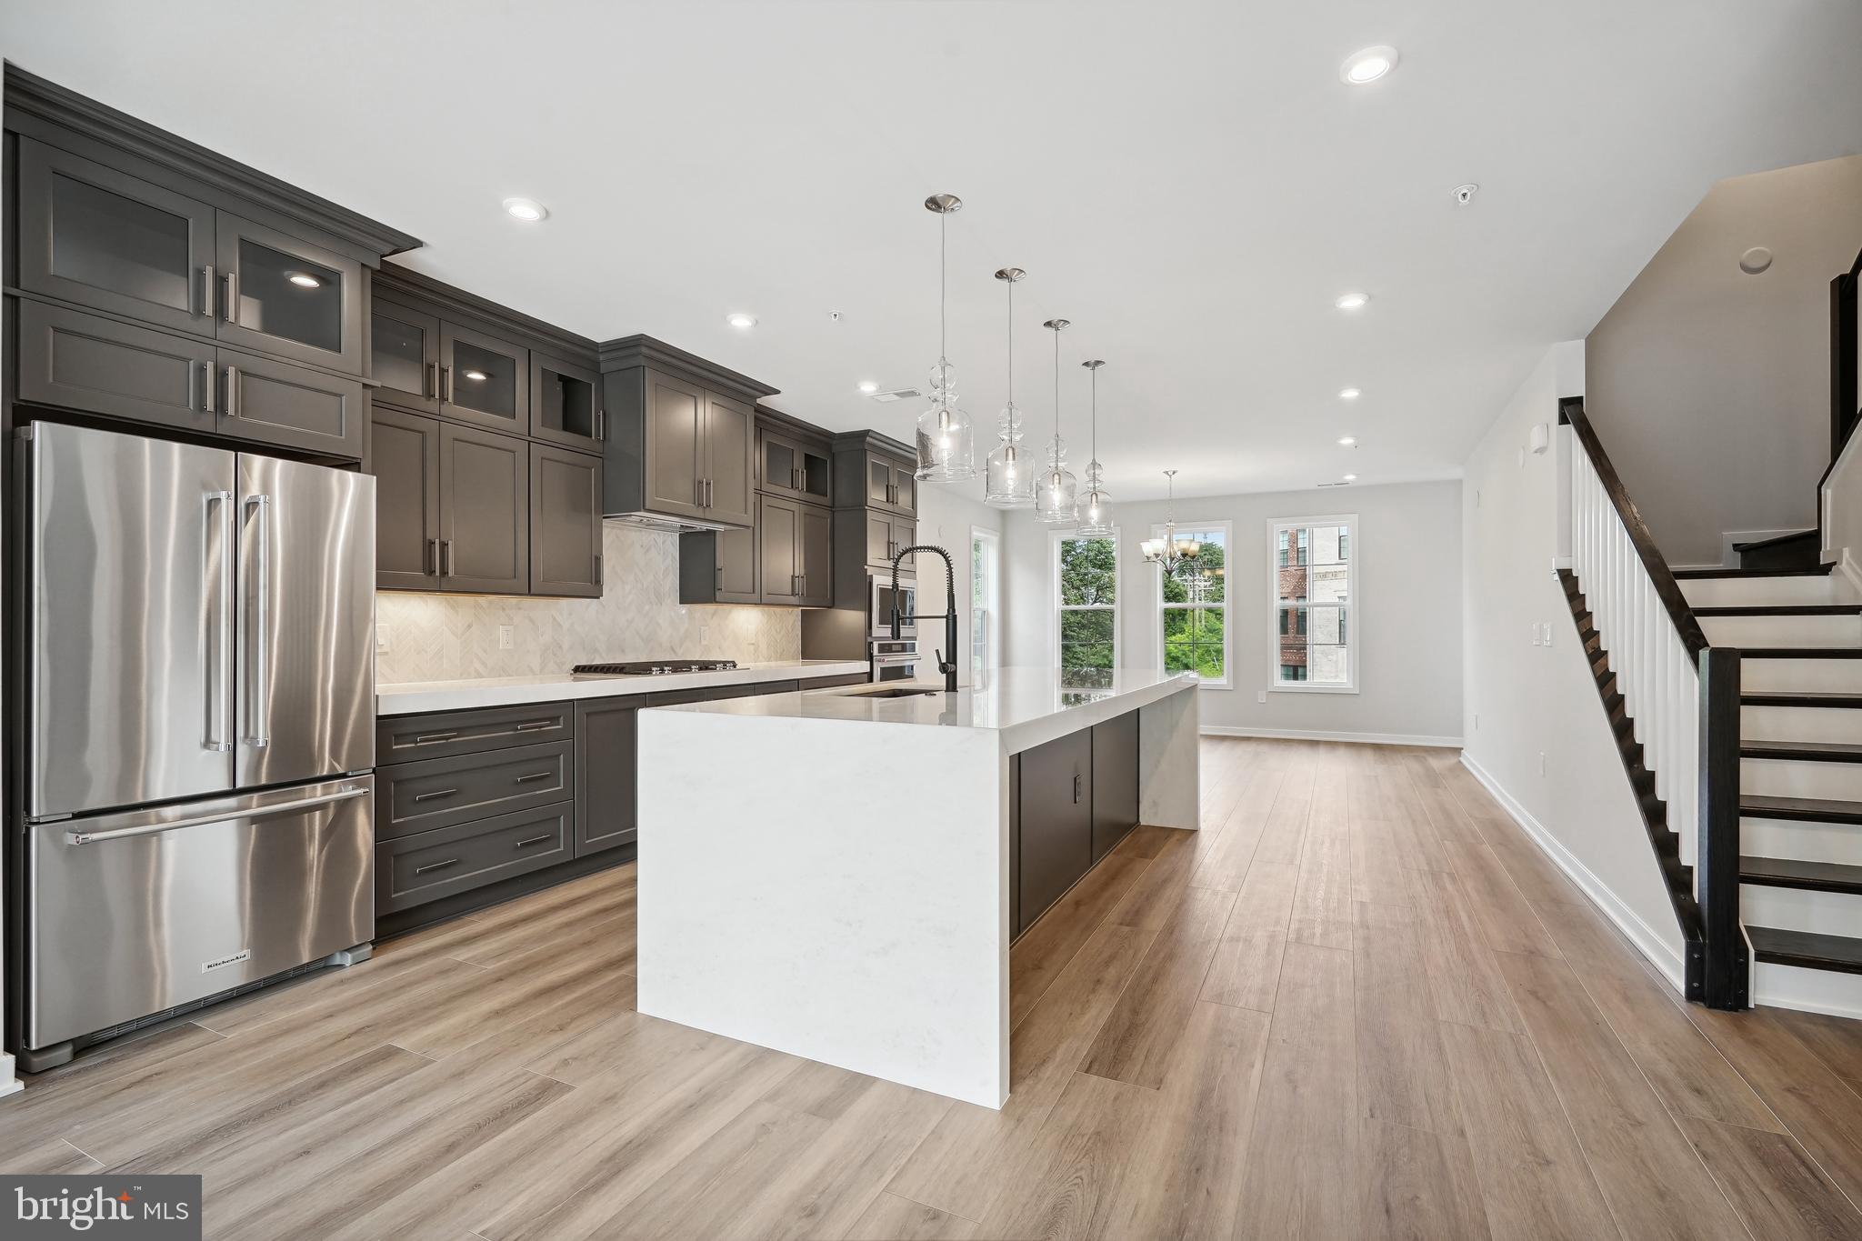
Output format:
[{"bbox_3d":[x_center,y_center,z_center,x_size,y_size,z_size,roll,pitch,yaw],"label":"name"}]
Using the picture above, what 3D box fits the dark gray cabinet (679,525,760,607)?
[{"bbox_3d":[-1.416,-0.496,5.607,0.304,0.769,0.465,0,-1,26],"label":"dark gray cabinet"}]

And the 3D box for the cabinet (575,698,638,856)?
[{"bbox_3d":[-1.873,0.759,4.280,0.623,0.762,0.452,0,-1,26],"label":"cabinet"}]

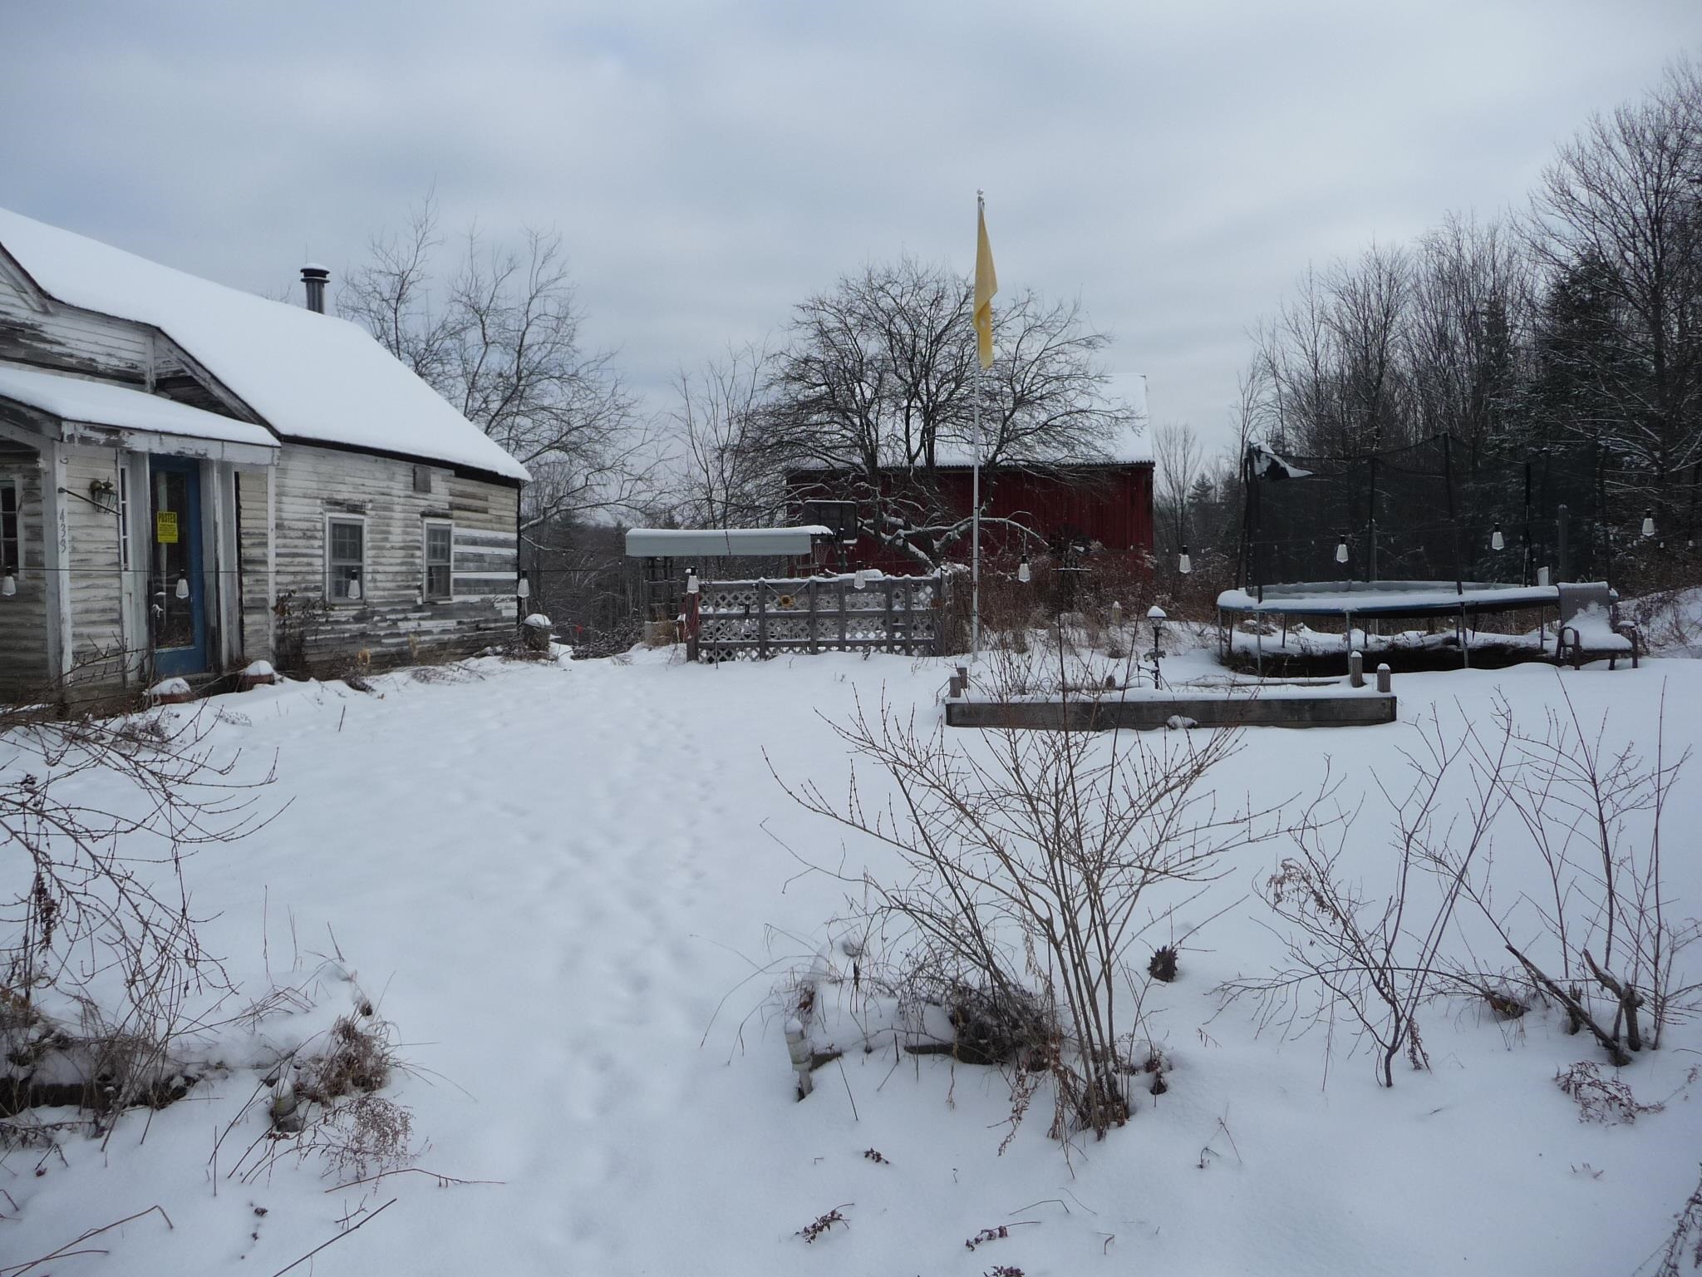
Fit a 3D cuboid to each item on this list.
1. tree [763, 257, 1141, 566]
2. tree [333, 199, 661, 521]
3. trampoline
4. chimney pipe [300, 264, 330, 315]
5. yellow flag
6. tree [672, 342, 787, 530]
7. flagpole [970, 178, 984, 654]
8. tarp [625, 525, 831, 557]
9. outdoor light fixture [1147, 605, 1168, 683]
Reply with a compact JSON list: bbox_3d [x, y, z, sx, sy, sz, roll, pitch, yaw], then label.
[{"bbox_3d":[1.926,-3.811,27.500,7.600,7.500,7.000,0,3,0],"label":"tree"},{"bbox_3d":[-6.795,-4.236,26.500,6.400,8.500,6.000,0,3,0],"label":"tree"},{"bbox_3d":[6.560,-0.930,16.200,4.350,2.500,4.350,1,3,22],"label":"trampoline"},{"bbox_3d":[-7.521,-4.837,19.300,0.410,0.820,0.410,0,3,0],"label":"chimney pipe"},{"bbox_3d":[1.684,-4.405,17.180,0.300,2.120,0.200,0,3,0],"label":"yellow flag"},{"bbox_3d":[-2.651,-3.289,30.000,2.700,6.400,2.600,0,3,0],"label":"tree"},{"bbox_3d":[1.590,-2.650,17.360,0.080,5.900,0.080,0,3,0],"label":"flagpole"},{"bbox_3d":[-2.026,-1.576,22.200,3.050,0.520,1.800,1,3,12],"label":"tarp"},{"bbox_3d":[2.627,0.063,11.800,0.170,0.660,0.170,0,3,0],"label":"outdoor light fixture"}]

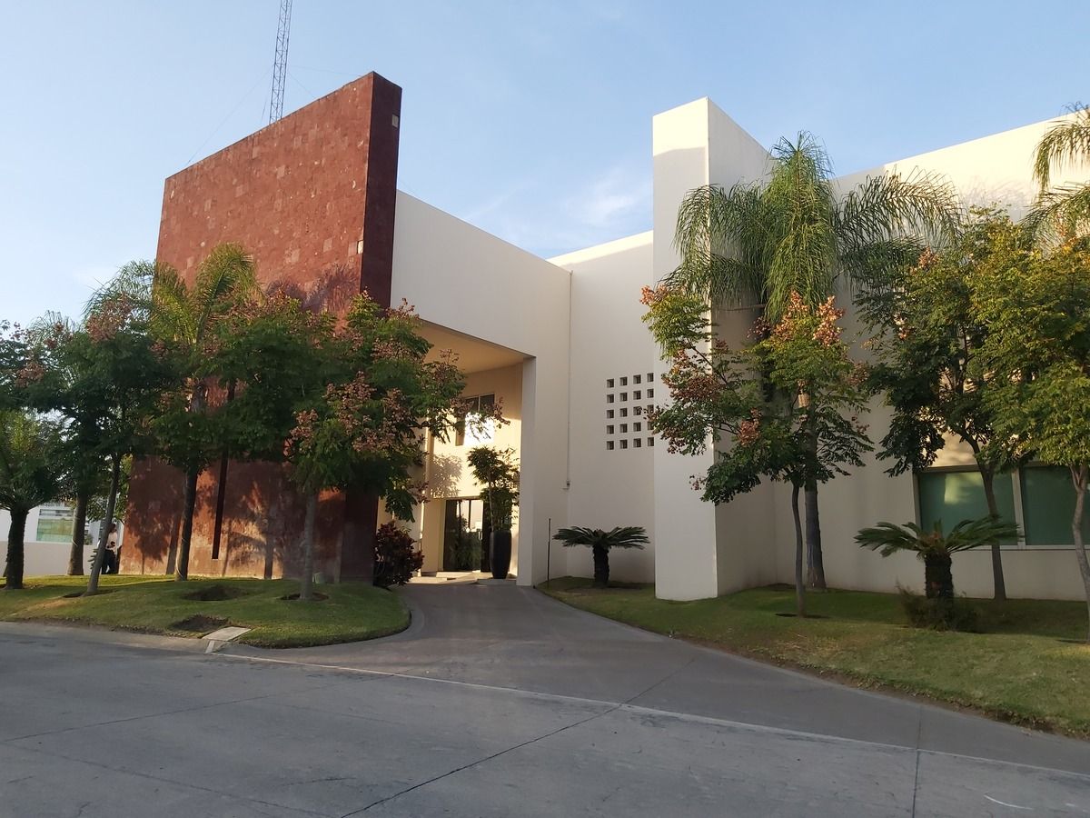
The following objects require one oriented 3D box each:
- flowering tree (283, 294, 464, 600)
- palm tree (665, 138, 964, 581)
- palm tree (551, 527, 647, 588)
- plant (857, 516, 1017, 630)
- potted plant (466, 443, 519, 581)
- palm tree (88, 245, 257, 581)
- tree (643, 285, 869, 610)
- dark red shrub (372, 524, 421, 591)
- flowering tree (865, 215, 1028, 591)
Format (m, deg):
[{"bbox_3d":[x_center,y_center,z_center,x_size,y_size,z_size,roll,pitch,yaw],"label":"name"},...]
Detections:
[{"bbox_3d":[-3.256,0.621,15.531,3.460,5.830,3.460,1,-11,0],"label":"flowering tree"},{"bbox_3d":[6.316,-1.372,18.986,6.710,10.850,5.380,1,-11,0],"label":"palm tree"},{"bbox_3d":[1.388,3.713,20.688,2.340,1.510,2.300,1,-11,0],"label":"palm tree"},{"bbox_3d":[6.431,2.668,13.419,2.600,1.800,2.500,1,-11,0],"label":"plant"},{"bbox_3d":[-1.466,2.881,23.107,1.460,3.720,1.440,1,-11,0],"label":"potted plant"},{"bbox_3d":[-9.931,-0.055,21.493,4.400,8.960,4.320,1,-11,0],"label":"palm tree"},{"bbox_3d":[3.942,0.641,15.176,4.140,6.130,4.030,1,-11,0],"label":"tree"},{"bbox_3d":[-3.370,3.329,18.670,1.100,1.490,1.100,1,-11,0],"label":"dark red shrub"},{"bbox_3d":[8.256,-0.277,16.709,3.390,8.110,3.070,1,-11,0],"label":"flowering tree"}]

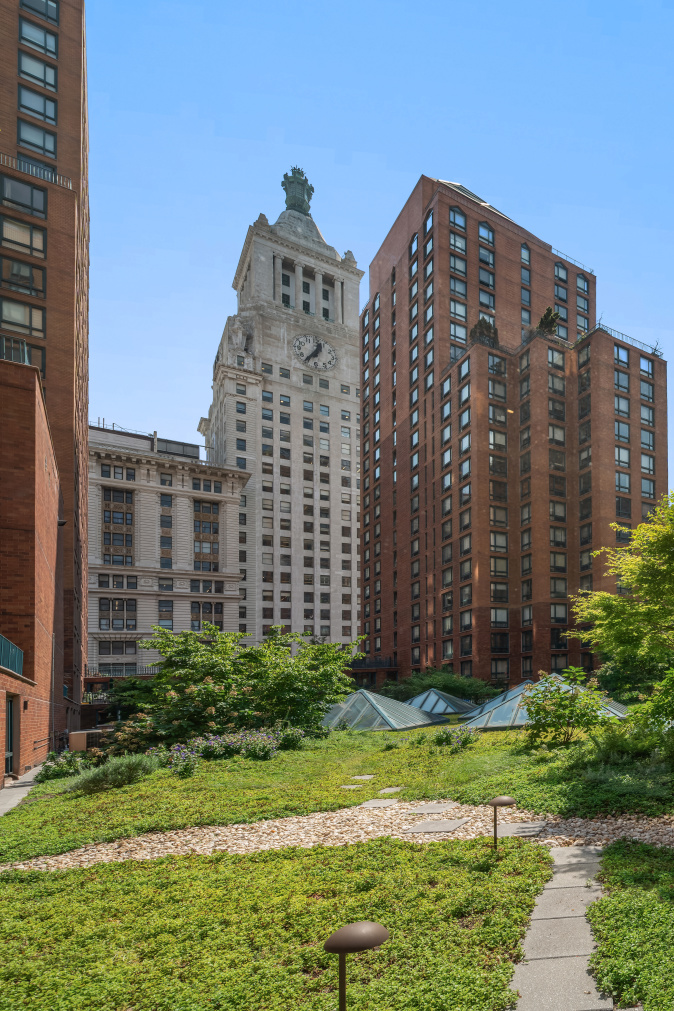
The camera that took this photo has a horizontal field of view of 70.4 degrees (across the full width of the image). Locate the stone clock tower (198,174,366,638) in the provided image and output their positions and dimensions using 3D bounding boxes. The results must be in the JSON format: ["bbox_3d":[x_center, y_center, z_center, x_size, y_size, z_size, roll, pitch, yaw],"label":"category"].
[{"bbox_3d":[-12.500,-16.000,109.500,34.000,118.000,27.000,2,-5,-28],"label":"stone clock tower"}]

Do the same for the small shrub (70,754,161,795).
[{"bbox_3d":[-3.997,4.789,8.500,1.650,0.600,1.000,5,-8,-33],"label":"small shrub"}]

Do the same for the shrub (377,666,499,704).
[{"bbox_3d":[6.740,12.100,32.000,8.000,2.700,3.800,0,-4,0],"label":"shrub"}]

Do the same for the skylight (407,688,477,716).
[{"bbox_3d":[5.473,10.674,26.000,5.000,1.500,5.000,-4,-8,29],"label":"skylight"}]

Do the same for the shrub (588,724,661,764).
[{"bbox_3d":[5.179,4.305,8.600,1.200,0.680,1.000,0,-7,0],"label":"shrub"}]

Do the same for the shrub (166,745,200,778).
[{"bbox_3d":[-2.765,4.612,8.600,0.600,0.560,0.550,0,-7,0],"label":"shrub"}]

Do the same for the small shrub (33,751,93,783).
[{"bbox_3d":[-7.340,7.000,12.800,1.350,0.750,1.050,0,-4,0],"label":"small shrub"}]

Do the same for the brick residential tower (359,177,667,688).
[{"bbox_3d":[23.036,-8.782,64.500,29.500,63.000,30.000,4,-8,-30],"label":"brick residential tower"}]

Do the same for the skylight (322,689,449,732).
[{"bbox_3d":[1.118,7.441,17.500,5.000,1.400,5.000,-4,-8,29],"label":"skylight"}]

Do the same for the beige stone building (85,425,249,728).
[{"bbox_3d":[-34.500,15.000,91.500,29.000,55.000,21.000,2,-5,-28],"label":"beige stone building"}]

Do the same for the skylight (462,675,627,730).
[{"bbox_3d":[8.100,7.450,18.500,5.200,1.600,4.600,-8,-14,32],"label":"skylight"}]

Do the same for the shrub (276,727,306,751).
[{"bbox_3d":[-1.360,6.980,14.300,0.900,0.700,0.800,0,-4,0],"label":"shrub"}]

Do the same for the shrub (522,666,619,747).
[{"bbox_3d":[5.162,4.463,10.600,1.900,1.600,1.700,0,-7,0],"label":"shrub"}]

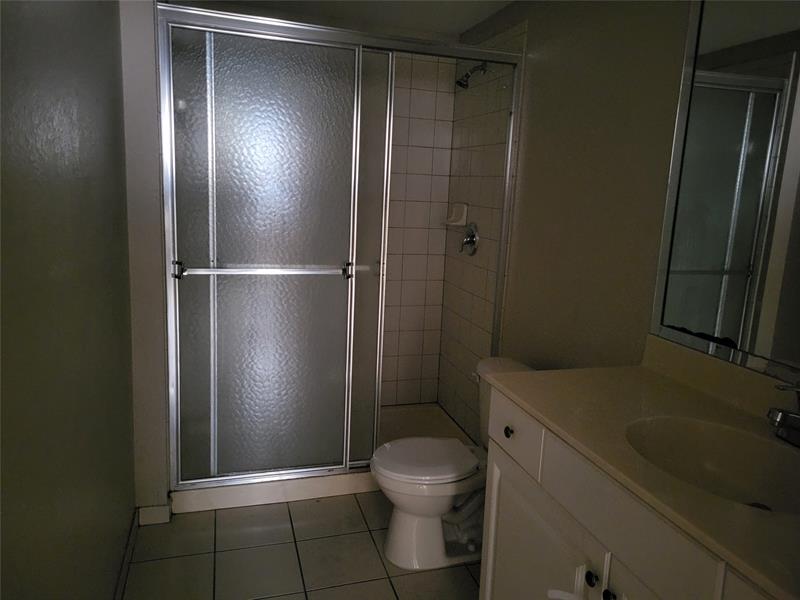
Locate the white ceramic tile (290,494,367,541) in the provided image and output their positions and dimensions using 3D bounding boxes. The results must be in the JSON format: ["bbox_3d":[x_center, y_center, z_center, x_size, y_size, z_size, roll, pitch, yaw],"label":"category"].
[{"bbox_3d":[-0.316,0.935,2.583,0.301,0.010,0.310,-1,11,-17],"label":"white ceramic tile"}]

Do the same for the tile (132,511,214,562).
[{"bbox_3d":[-0.899,0.944,2.408,0.300,0.010,0.310,-1,11,-17],"label":"tile"}]

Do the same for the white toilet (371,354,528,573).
[{"bbox_3d":[0.219,0.635,2.333,0.695,0.708,0.458,-1,11,-17],"label":"white toilet"}]

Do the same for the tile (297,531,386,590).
[{"bbox_3d":[-0.228,0.990,2.292,0.301,0.010,0.301,-1,11,-17],"label":"tile"}]

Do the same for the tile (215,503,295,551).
[{"bbox_3d":[-0.608,0.939,2.495,0.301,0.010,0.310,-1,11,-17],"label":"tile"}]

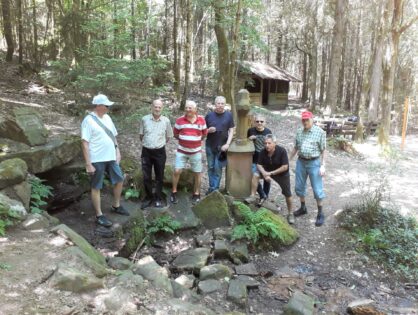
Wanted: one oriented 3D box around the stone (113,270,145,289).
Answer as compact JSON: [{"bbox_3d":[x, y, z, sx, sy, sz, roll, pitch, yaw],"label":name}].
[{"bbox_3d":[-0.833,1.245,3.420,0.270,0.130,0.190,0,11,0],"label":"stone"}]

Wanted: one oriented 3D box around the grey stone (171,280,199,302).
[{"bbox_3d":[-0.242,1.321,3.220,0.260,0.140,0.240,1,8,0],"label":"grey stone"}]

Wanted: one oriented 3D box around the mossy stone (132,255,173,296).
[{"bbox_3d":[-0.615,1.269,3.588,0.310,0.180,0.500,-6,12,-26],"label":"mossy stone"}]

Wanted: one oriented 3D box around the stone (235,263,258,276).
[{"bbox_3d":[0.434,1.296,3.780,0.290,0.070,0.250,1,8,0],"label":"stone"}]

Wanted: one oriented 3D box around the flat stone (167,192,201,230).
[{"bbox_3d":[-0.402,0.844,5.250,0.540,0.200,1.050,1,11,0],"label":"flat stone"}]

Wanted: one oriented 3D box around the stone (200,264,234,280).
[{"bbox_3d":[0.100,1.344,3.857,0.380,0.130,0.200,0,11,0],"label":"stone"}]

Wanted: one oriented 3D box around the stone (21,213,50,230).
[{"bbox_3d":[-2.065,0.765,3.924,0.300,0.140,0.220,-2,10,-18],"label":"stone"}]

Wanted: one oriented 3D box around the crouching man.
[{"bbox_3d":[0.954,0.288,4.900,0.580,1.340,0.600,6,11,26],"label":"crouching man"}]

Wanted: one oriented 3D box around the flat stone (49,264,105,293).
[{"bbox_3d":[-1.120,1.037,2.812,0.410,0.140,0.230,1,10,-3],"label":"flat stone"}]

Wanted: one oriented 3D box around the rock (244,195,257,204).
[{"bbox_3d":[0.686,0.694,5.400,0.210,0.120,0.200,1,6,0],"label":"rock"}]

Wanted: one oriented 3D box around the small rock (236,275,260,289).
[{"bbox_3d":[0.411,1.291,3.400,0.250,0.080,0.190,1,6,0],"label":"small rock"}]

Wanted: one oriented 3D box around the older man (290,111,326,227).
[{"bbox_3d":[1.500,0.147,4.977,0.520,1.730,0.400,4,10,16],"label":"older man"}]

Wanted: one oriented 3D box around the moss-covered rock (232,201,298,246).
[{"bbox_3d":[0.817,0.967,4.680,0.880,0.400,0.550,3,8,14],"label":"moss-covered rock"}]

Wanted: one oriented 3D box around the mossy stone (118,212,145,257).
[{"bbox_3d":[-1.042,1.063,4.450,0.380,0.450,0.480,-1,6,-11],"label":"mossy stone"}]

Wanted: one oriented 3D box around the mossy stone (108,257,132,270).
[{"bbox_3d":[-1.022,1.214,3.791,0.230,0.110,0.170,0,11,0],"label":"mossy stone"}]

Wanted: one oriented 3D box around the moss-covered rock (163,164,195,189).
[{"bbox_3d":[-0.570,0.361,6.200,0.620,0.420,0.420,1,6,0],"label":"moss-covered rock"}]

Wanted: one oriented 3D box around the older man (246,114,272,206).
[{"bbox_3d":[0.890,0.044,5.700,0.500,1.600,0.420,2,8,9],"label":"older man"}]

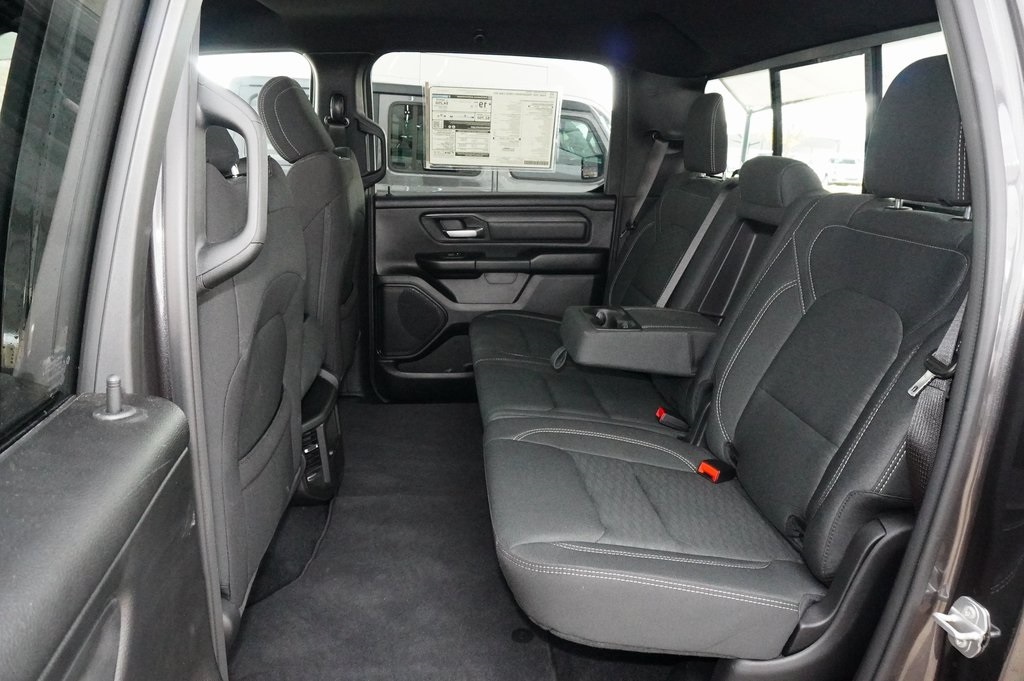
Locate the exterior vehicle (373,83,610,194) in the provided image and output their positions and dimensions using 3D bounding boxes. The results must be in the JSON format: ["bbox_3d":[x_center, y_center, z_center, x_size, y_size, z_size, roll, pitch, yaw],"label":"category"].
[{"bbox_3d":[-0.231,-1.377,6.473,4.740,1.880,1.850,-2,16,-7],"label":"exterior vehicle"}]

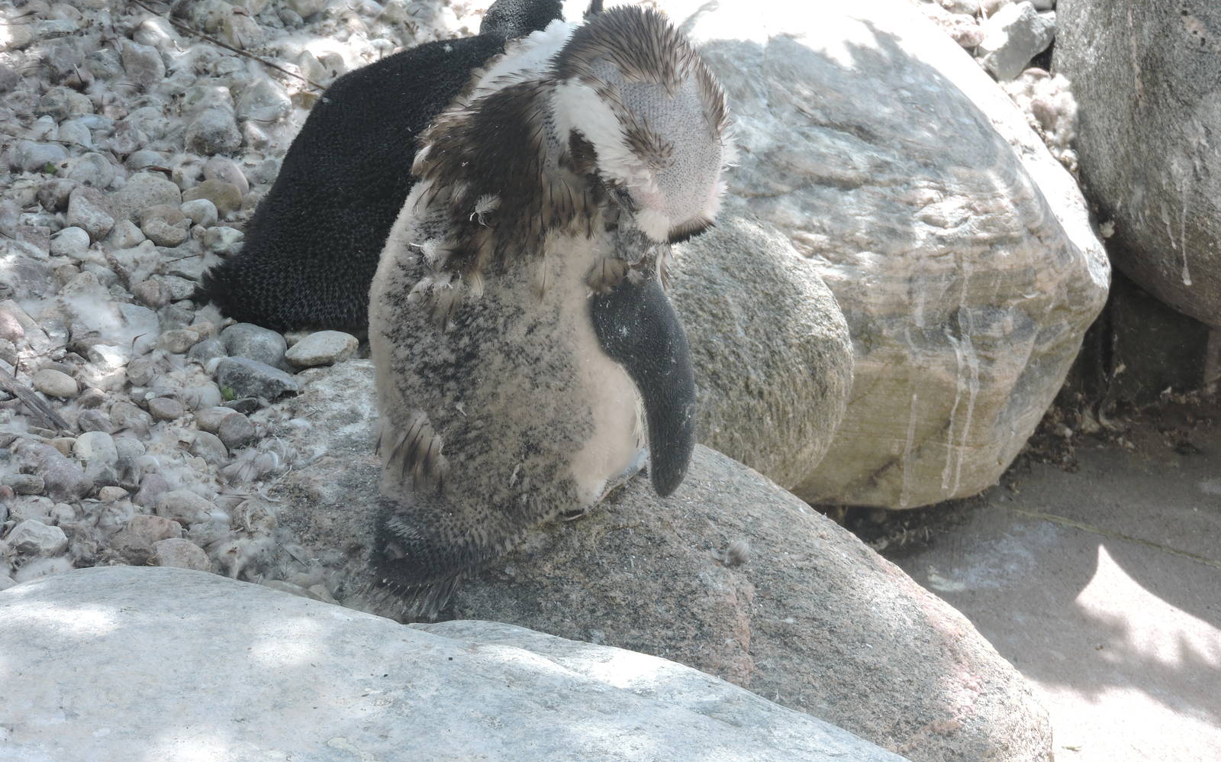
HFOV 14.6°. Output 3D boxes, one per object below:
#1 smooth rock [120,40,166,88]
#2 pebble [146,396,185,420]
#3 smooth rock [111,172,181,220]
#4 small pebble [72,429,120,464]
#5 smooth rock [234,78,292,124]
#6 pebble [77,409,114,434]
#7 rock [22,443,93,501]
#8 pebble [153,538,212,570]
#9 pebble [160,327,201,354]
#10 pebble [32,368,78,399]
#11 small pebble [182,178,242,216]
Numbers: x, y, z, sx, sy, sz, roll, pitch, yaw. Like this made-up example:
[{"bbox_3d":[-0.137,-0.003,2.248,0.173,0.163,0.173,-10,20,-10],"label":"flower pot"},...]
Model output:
[{"bbox_3d":[-0.452,-0.306,4.601,0.044,0.043,0.051,0,28,0],"label":"smooth rock"},{"bbox_3d":[-0.358,0.023,3.830,0.030,0.018,0.025,0,29,0],"label":"pebble"},{"bbox_3d":[-0.406,-0.162,4.163,0.061,0.040,0.050,0,29,0],"label":"smooth rock"},{"bbox_3d":[-0.408,0.053,3.775,0.035,0.028,0.029,0,29,0],"label":"small pebble"},{"bbox_3d":[-0.331,-0.266,4.526,0.054,0.041,0.052,0,28,0],"label":"smooth rock"},{"bbox_3d":[-0.415,0.033,3.827,0.031,0.022,0.024,0,30,0],"label":"pebble"},{"bbox_3d":[-0.451,0.075,3.885,0.060,0.036,0.040,15,32,26],"label":"rock"},{"bbox_3d":[-0.329,0.134,3.653,0.047,0.023,0.035,0,30,0],"label":"pebble"},{"bbox_3d":[-0.356,-0.033,3.941,0.035,0.020,0.024,0,30,0],"label":"pebble"},{"bbox_3d":[-0.452,0.002,3.867,0.036,0.023,0.030,0,29,0],"label":"pebble"},{"bbox_3d":[-0.347,-0.160,4.160,0.054,0.030,0.041,0,30,0],"label":"small pebble"}]

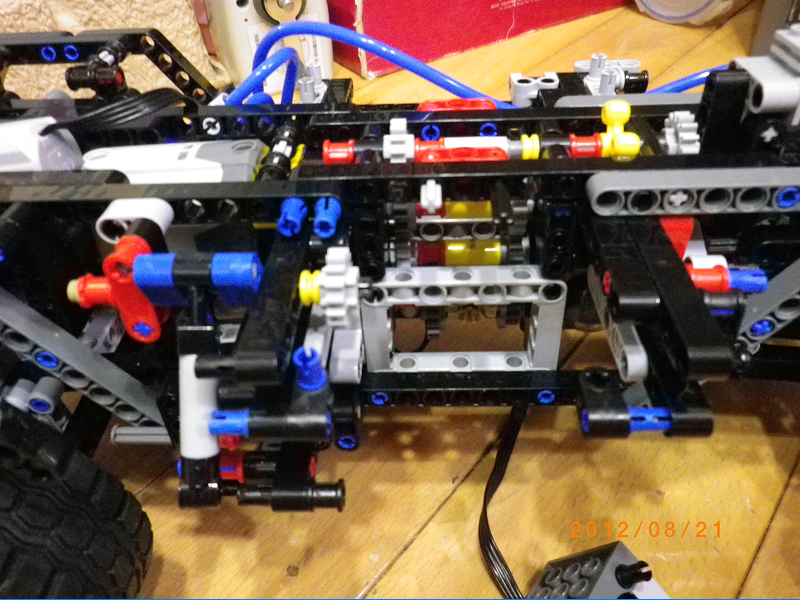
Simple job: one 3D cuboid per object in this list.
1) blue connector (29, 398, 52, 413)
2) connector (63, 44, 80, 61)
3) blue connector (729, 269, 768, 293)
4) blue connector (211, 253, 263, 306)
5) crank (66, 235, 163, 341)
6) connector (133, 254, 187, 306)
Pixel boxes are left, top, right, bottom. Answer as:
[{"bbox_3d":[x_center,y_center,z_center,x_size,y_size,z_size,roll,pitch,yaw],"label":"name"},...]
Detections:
[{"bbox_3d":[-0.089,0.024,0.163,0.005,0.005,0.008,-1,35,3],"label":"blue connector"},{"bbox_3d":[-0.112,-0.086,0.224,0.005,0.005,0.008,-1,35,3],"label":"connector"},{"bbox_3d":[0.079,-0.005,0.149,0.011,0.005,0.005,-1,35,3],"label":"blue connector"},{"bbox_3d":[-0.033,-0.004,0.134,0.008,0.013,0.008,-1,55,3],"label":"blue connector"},{"bbox_3d":[-0.058,-0.003,0.140,0.018,0.021,0.013,-1,35,3],"label":"crank"},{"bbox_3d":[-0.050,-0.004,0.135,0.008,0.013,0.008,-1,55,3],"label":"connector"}]

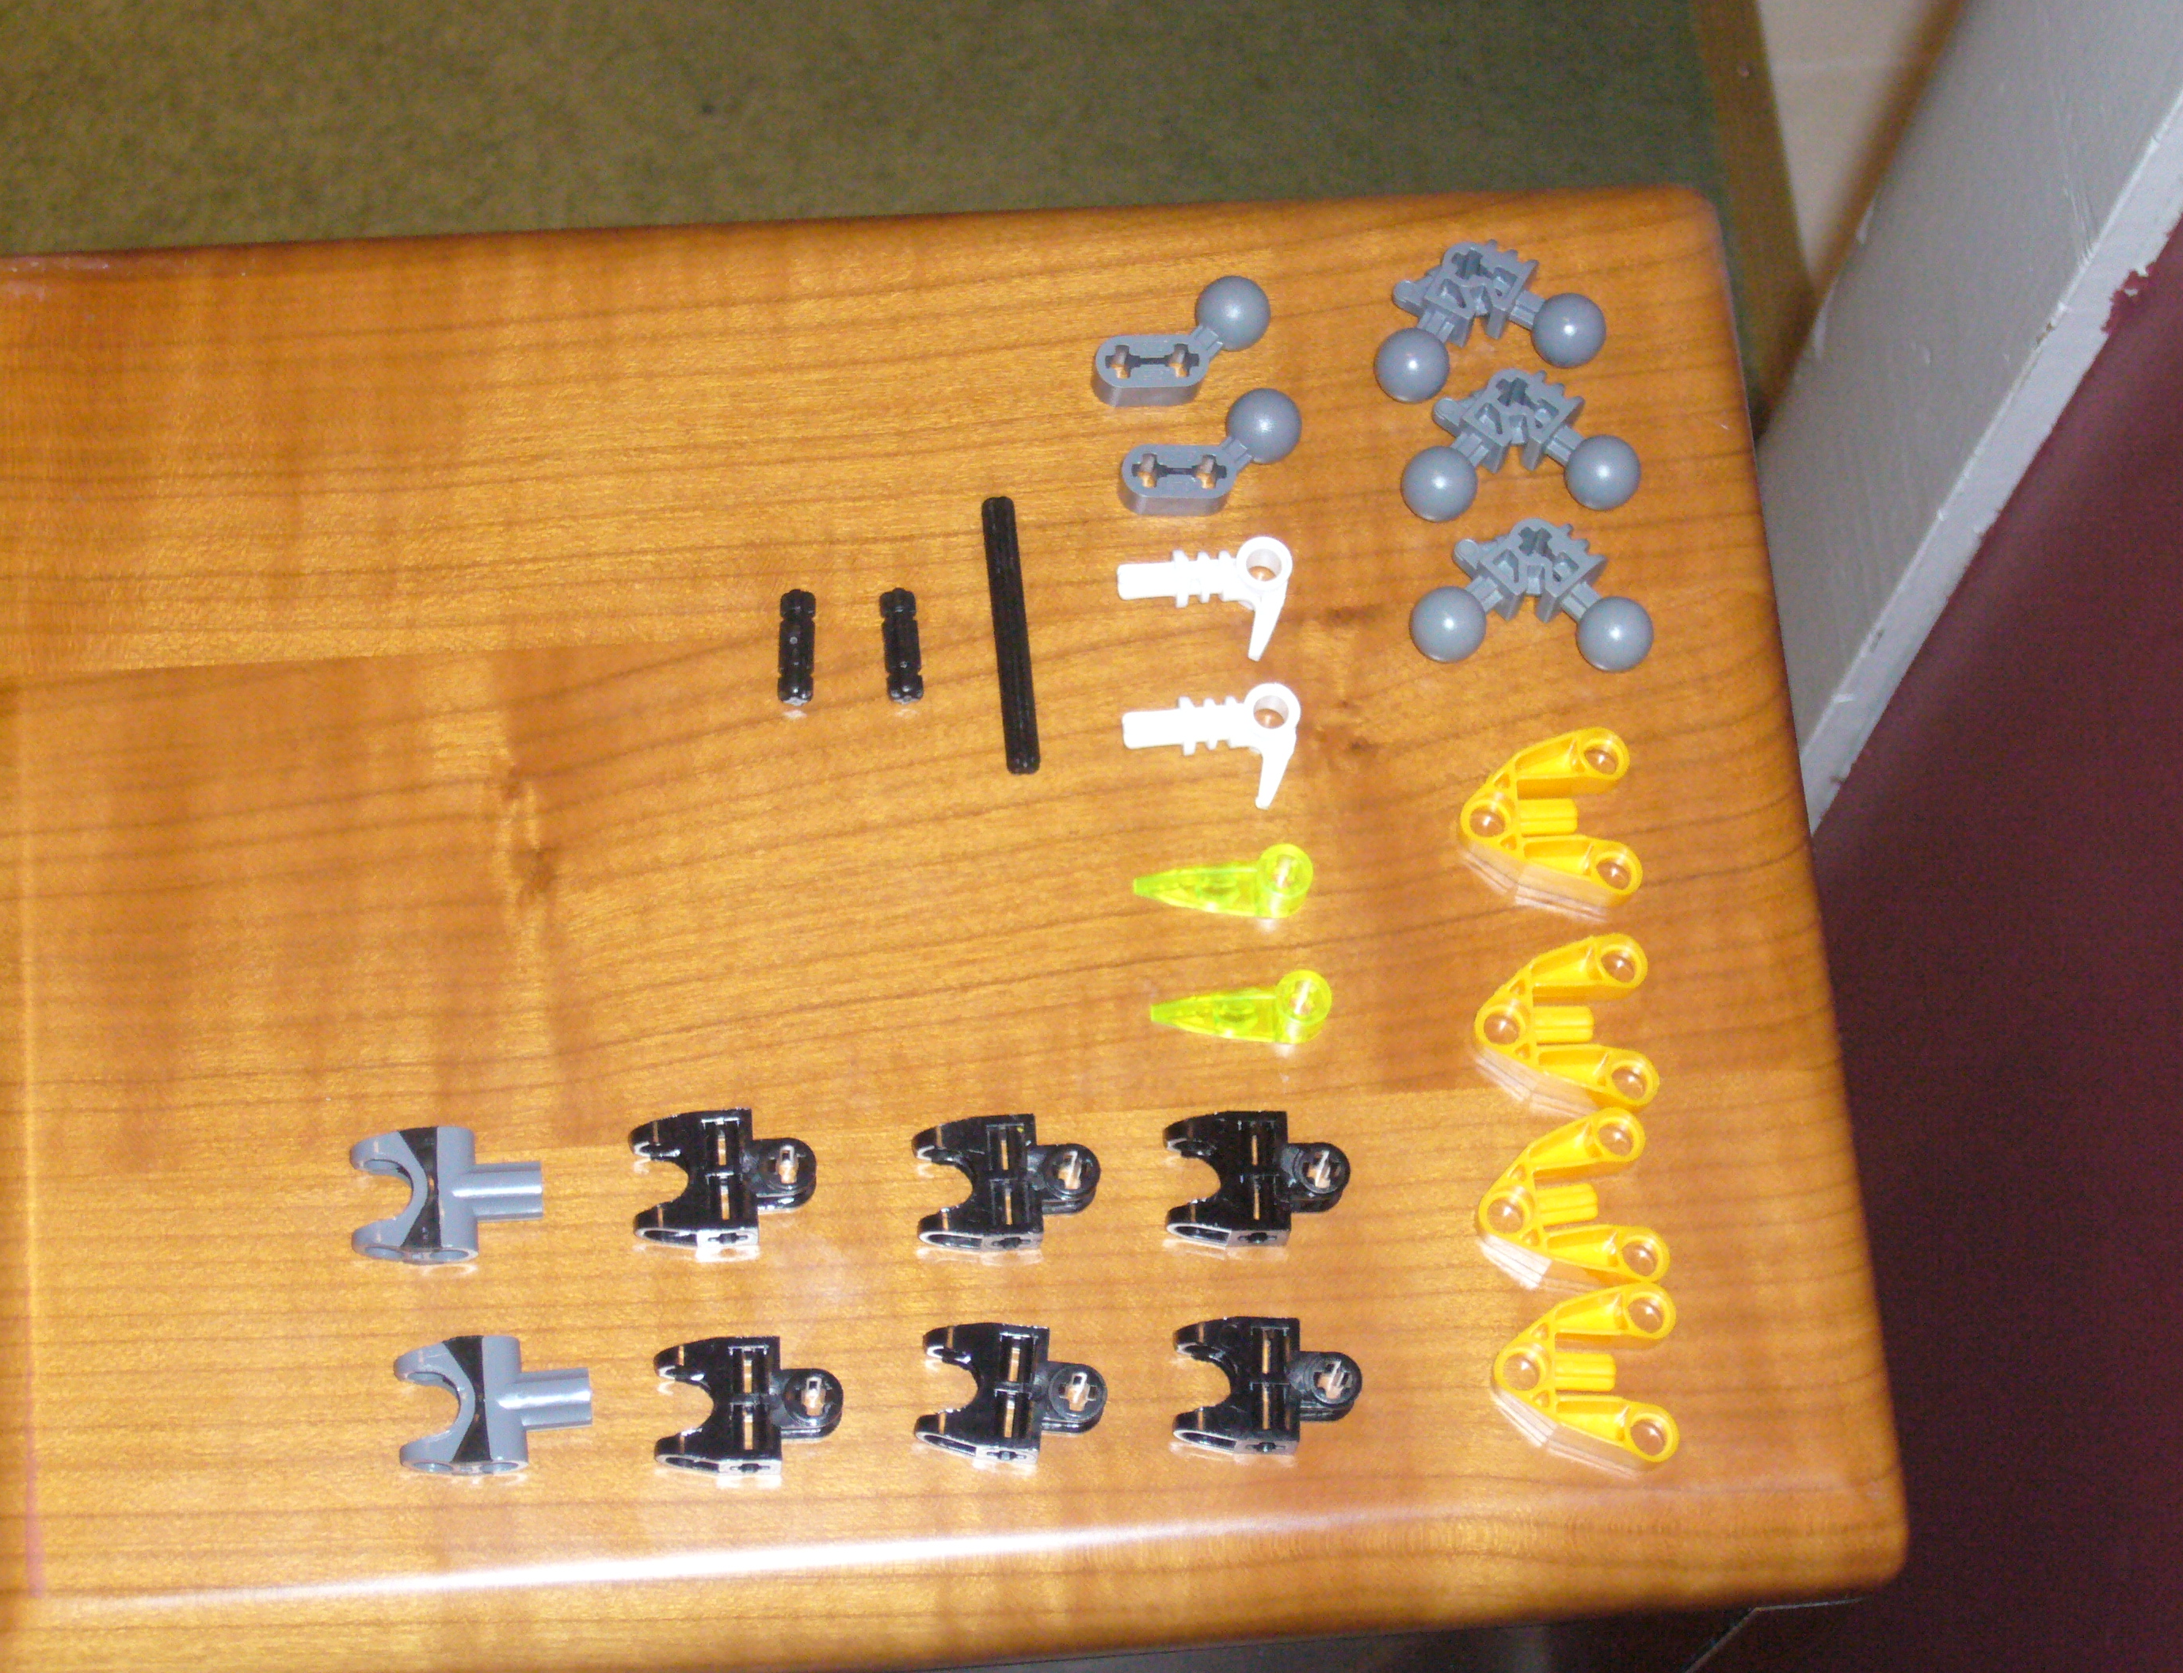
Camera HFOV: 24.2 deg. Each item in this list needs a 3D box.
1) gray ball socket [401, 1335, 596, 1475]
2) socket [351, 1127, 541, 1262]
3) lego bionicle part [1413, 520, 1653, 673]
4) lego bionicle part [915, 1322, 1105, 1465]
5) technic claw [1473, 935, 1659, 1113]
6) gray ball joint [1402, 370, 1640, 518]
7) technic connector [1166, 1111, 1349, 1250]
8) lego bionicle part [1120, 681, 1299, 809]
[{"bbox_3d":[-0.075,0.071,0.635,0.024,0.008,0.016,-5,66,-2],"label":"gray ball socket"},{"bbox_3d":[-0.082,0.046,0.647,0.024,0.008,0.016,-4,66,-2],"label":"socket"},{"bbox_3d":[0.059,-0.032,0.680,0.032,0.010,0.020,3,66,1],"label":"lego bionicle part"},{"bbox_3d":[-0.010,0.071,0.647,0.024,0.008,0.016,6,70,-1],"label":"lego bionicle part"},{"bbox_3d":[0.061,0.026,0.656,0.023,0.008,0.023,-3,66,-1],"label":"technic claw"},{"bbox_3d":[0.058,-0.053,0.694,0.033,0.010,0.019,-4,70,-4],"label":"gray ball joint"},{"bbox_3d":[0.021,0.044,0.658,0.024,0.008,0.016,0,70,-3],"label":"technic connector"},{"bbox_3d":[0.016,-0.011,0.678,0.024,0.008,0.015,-4,70,-4],"label":"lego bionicle part"}]

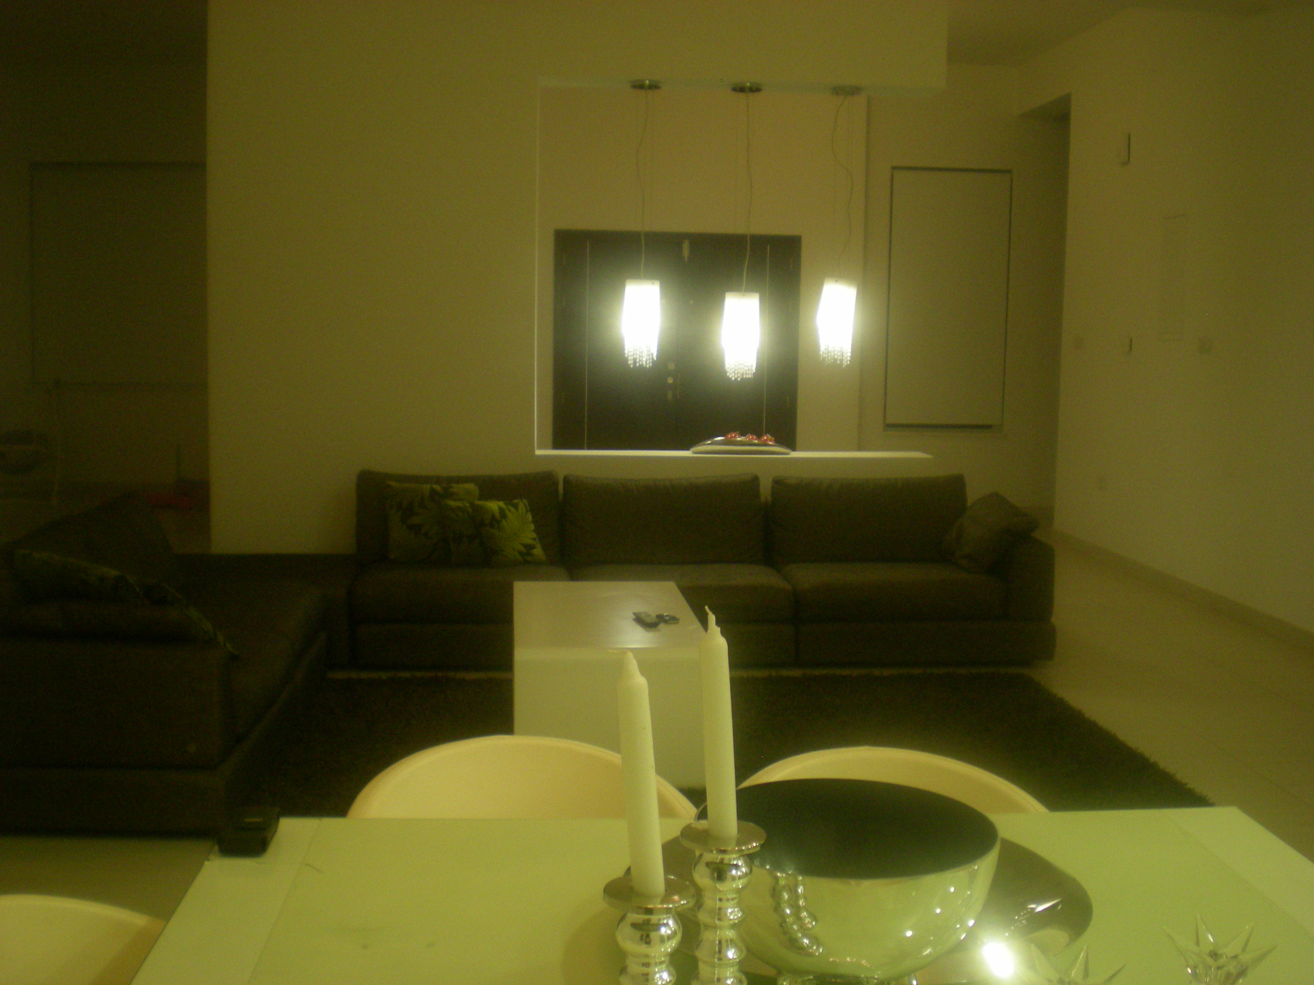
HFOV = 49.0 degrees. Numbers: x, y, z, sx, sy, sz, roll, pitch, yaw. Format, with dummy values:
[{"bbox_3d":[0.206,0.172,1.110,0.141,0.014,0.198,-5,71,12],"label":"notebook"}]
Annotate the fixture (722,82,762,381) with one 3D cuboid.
[{"bbox_3d":[0.412,-1.257,6.938,0.185,1.404,0.180,0,7,-5],"label":"fixture"}]

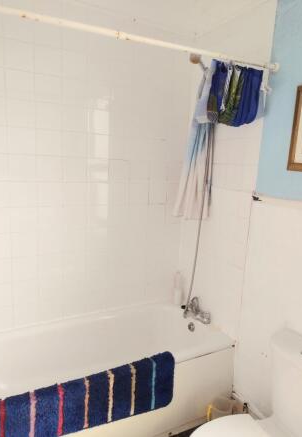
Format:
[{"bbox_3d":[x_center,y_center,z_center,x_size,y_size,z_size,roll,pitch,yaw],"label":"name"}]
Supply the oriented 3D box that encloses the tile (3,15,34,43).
[{"bbox_3d":[-0.714,-1.033,1.847,0.150,0.150,0.010,-3,11,-29],"label":"tile"}]

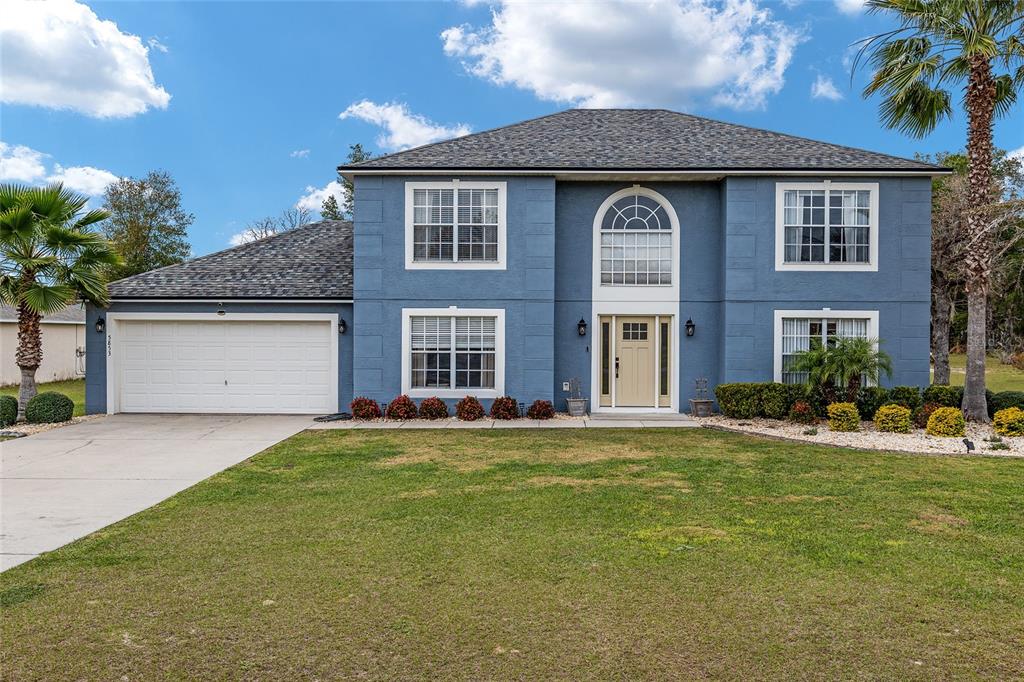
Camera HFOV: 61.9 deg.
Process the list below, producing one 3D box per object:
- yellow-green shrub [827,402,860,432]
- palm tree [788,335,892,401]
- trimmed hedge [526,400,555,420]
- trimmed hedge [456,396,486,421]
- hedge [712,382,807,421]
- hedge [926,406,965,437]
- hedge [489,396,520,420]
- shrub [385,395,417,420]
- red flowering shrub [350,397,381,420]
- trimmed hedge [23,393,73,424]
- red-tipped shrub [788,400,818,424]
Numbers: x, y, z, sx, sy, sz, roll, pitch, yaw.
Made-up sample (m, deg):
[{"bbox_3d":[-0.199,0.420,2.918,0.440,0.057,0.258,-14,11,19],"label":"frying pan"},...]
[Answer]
[{"bbox_3d":[6.420,1.463,16.500,0.640,0.530,0.620,0,0,0],"label":"yellow-green shrub"},{"bbox_3d":[6.620,0.800,17.200,2.000,1.770,1.850,0,0,0],"label":"palm tree"},{"bbox_3d":[0.626,1.476,18.250,0.588,0.407,0.588,0,0,0],"label":"trimmed hedge"},{"bbox_3d":[-0.870,1.420,18.050,0.610,0.500,0.610,0,0,0],"label":"trimmed hedge"},{"bbox_3d":[5.289,1.284,18.100,1.963,0.764,0.800,0,0,0],"label":"hedge"},{"bbox_3d":[8.017,1.499,15.750,0.705,0.550,0.705,0,0,0],"label":"hedge"},{"bbox_3d":[-0.141,1.437,18.150,0.623,0.500,0.623,0,0,0],"label":"hedge"},{"bbox_3d":[-2.335,1.418,18.150,0.649,0.538,0.649,0,0,0],"label":"shrub"},{"bbox_3d":[-3.090,1.420,18.150,0.630,0.500,0.620,0,0,0],"label":"red flowering shrub"},{"bbox_3d":[-9.580,1.360,17.650,0.960,0.640,0.920,0,0,0],"label":"trimmed hedge"},{"bbox_3d":[5.960,1.452,17.500,0.550,0.450,0.530,0,0,0],"label":"red-tipped shrub"}]

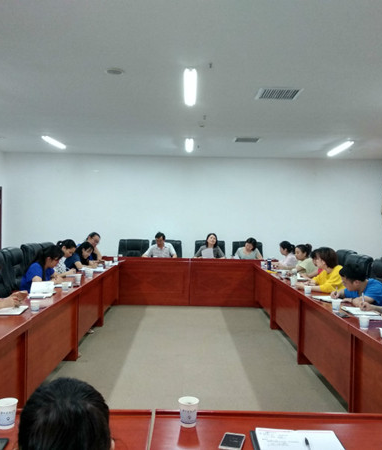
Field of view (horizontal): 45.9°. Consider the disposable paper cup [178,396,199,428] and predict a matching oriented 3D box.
[{"bbox_3d":[-0.007,0.648,1.550,0.074,0.088,0.074,1,1,-1],"label":"disposable paper cup"}]

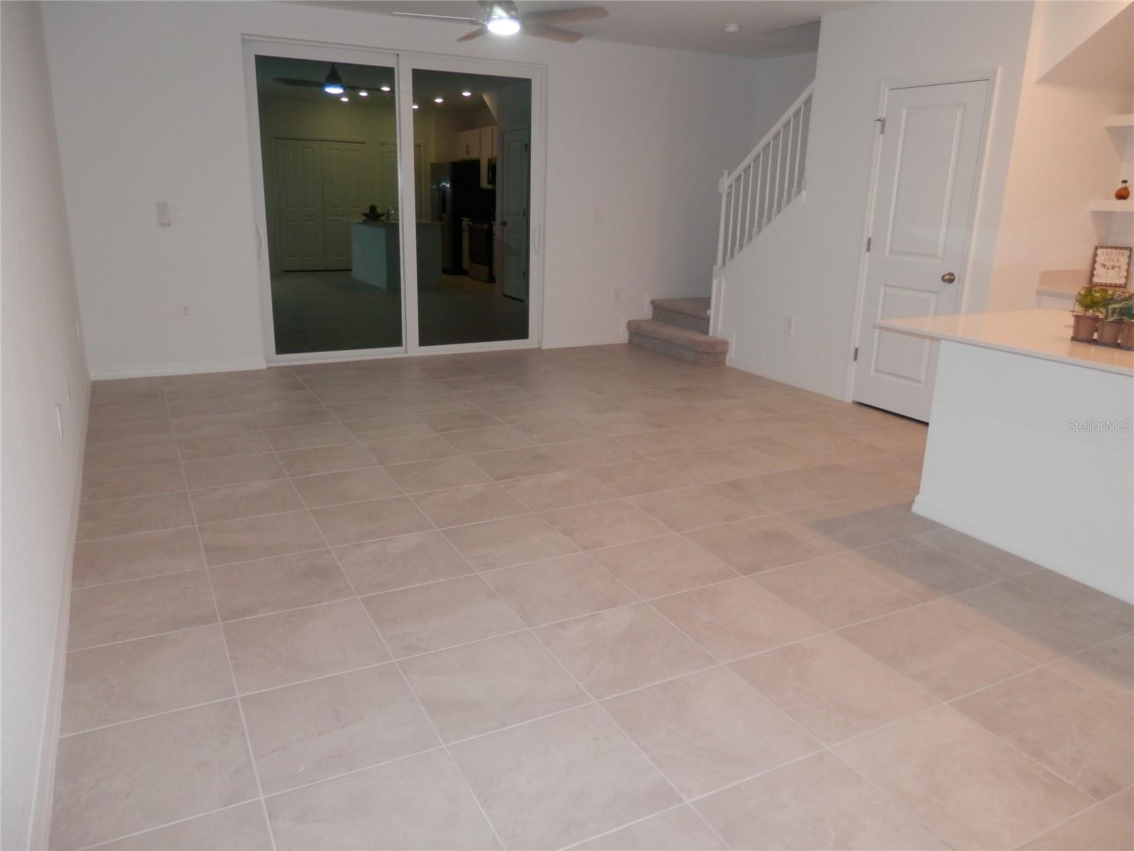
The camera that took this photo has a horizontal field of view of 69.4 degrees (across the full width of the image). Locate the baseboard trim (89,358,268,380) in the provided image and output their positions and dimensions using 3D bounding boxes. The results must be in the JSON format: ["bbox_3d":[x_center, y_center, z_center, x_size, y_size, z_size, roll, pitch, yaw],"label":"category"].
[{"bbox_3d":[-2.875,-0.425,6.122,1.193,0.083,0.015,-7,18,-27],"label":"baseboard trim"}]

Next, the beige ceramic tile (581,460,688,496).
[{"bbox_3d":[0.360,0.271,4.195,0.449,0.010,0.449,-7,18,-27],"label":"beige ceramic tile"}]

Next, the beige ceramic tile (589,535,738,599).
[{"bbox_3d":[0.369,0.555,3.243,0.452,0.010,0.452,-7,18,-27],"label":"beige ceramic tile"}]

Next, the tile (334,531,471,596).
[{"bbox_3d":[-0.642,0.532,3.204,0.453,0.012,0.448,-7,18,-27],"label":"tile"}]

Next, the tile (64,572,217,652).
[{"bbox_3d":[-1.442,0.626,2.789,0.434,0.012,0.448,-7,18,-27],"label":"tile"}]

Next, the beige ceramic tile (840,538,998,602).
[{"bbox_3d":[1.393,0.573,3.278,0.453,0.010,0.447,-7,18,-27],"label":"beige ceramic tile"}]

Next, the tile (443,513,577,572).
[{"bbox_3d":[-0.238,0.484,3.413,0.453,0.012,0.448,-7,18,-27],"label":"tile"}]

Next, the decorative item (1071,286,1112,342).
[{"bbox_3d":[2.288,-0.485,3.558,0.110,0.230,0.115,-7,18,-27],"label":"decorative item"}]

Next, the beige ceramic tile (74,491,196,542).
[{"bbox_3d":[-1.877,0.394,3.572,0.452,0.010,0.452,-7,18,-27],"label":"beige ceramic tile"}]

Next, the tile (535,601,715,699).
[{"bbox_3d":[0.178,0.710,2.625,0.449,0.010,0.449,-7,18,-27],"label":"tile"}]

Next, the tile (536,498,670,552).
[{"bbox_3d":[0.157,0.440,3.629,0.452,0.010,0.452,-7,18,-27],"label":"tile"}]

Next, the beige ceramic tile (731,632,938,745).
[{"bbox_3d":[0.786,0.775,2.449,0.449,0.010,0.449,-7,18,-27],"label":"beige ceramic tile"}]

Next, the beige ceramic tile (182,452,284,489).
[{"bbox_3d":[-1.677,0.231,4.134,0.453,0.012,0.448,-7,18,-27],"label":"beige ceramic tile"}]

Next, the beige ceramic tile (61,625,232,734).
[{"bbox_3d":[-1.241,0.740,2.414,0.452,0.010,0.452,-7,18,-27],"label":"beige ceramic tile"}]

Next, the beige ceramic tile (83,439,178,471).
[{"bbox_3d":[-2.300,0.164,4.344,0.452,0.010,0.452,-7,18,-27],"label":"beige ceramic tile"}]

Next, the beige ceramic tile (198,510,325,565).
[{"bbox_3d":[-1.252,0.462,3.372,0.449,0.010,0.449,-7,18,-27],"label":"beige ceramic tile"}]

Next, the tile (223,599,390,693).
[{"bbox_3d":[-0.832,0.690,2.602,0.449,0.010,0.449,-7,18,-27],"label":"tile"}]

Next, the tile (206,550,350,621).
[{"bbox_3d":[-1.050,0.579,3.007,0.452,0.010,0.452,-7,18,-27],"label":"tile"}]

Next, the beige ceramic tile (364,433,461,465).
[{"bbox_3d":[-0.869,0.138,4.552,0.449,0.010,0.449,-7,18,-27],"label":"beige ceramic tile"}]

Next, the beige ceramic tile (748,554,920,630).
[{"bbox_3d":[0.989,0.621,3.070,0.453,0.010,0.447,-7,18,-27],"label":"beige ceramic tile"}]

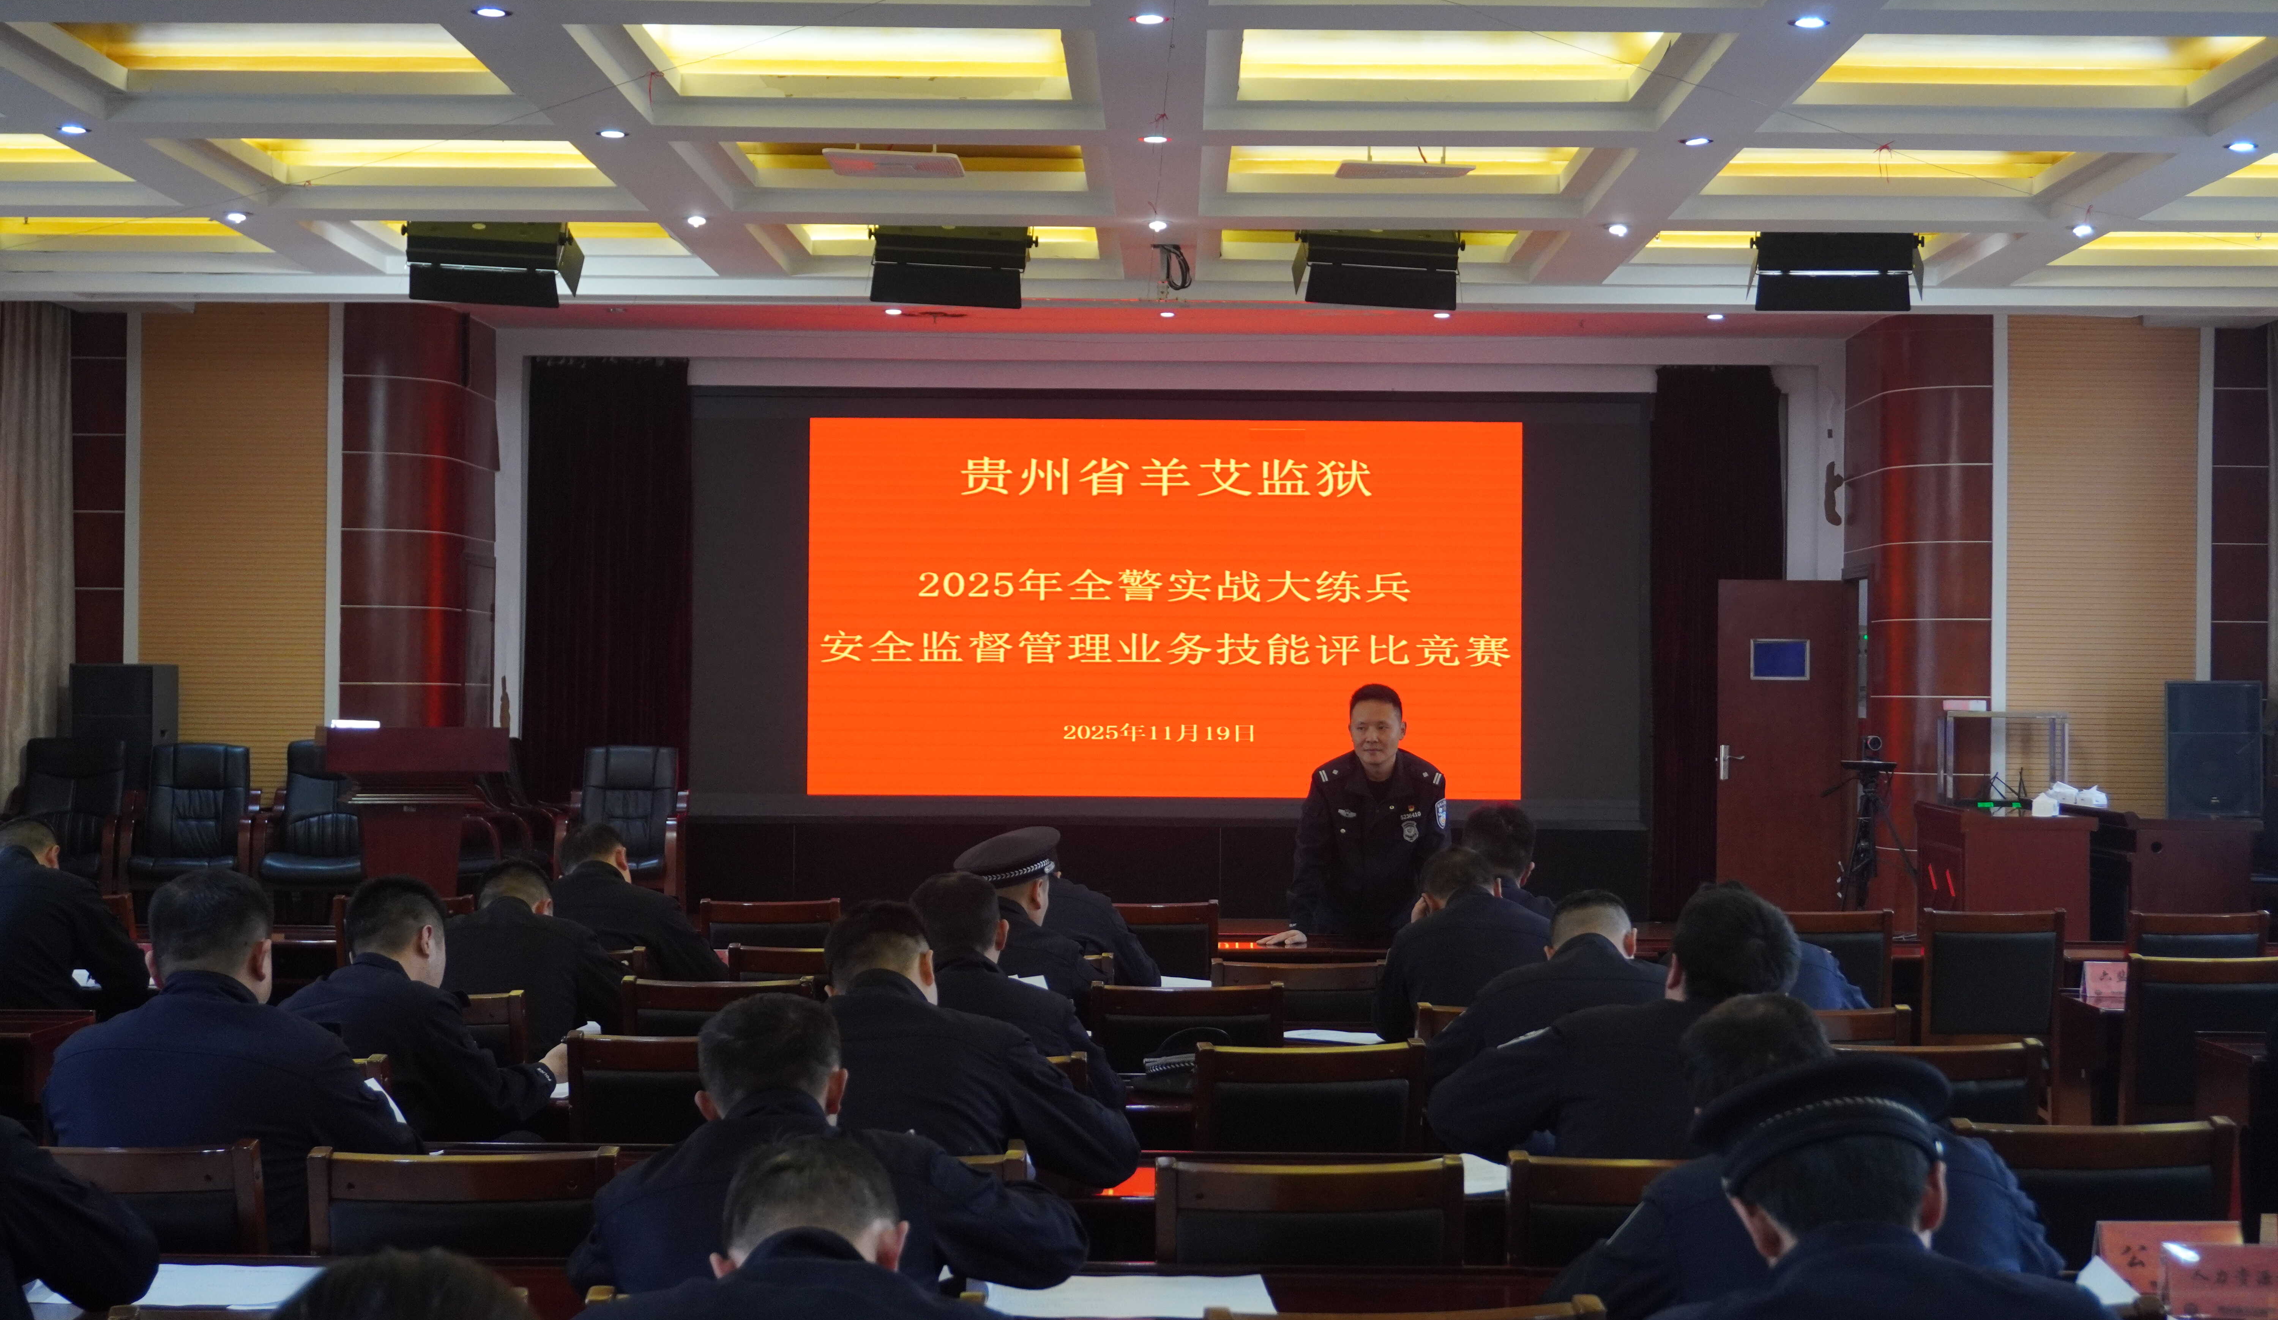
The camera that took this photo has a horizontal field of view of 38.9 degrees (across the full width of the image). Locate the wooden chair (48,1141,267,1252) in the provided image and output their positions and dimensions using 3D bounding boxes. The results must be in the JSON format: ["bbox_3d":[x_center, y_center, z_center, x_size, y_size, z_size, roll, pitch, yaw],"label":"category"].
[{"bbox_3d":[-1.532,1.194,5.031,0.450,0.950,0.550,1,-1,1],"label":"wooden chair"}]

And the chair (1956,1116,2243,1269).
[{"bbox_3d":[1.517,1.226,5.391,0.450,0.950,0.550,1,-1,1],"label":"chair"}]

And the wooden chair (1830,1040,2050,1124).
[{"bbox_3d":[1.510,1.183,6.360,0.450,0.915,0.520,1,-1,1],"label":"wooden chair"}]

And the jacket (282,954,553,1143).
[{"bbox_3d":[-1.339,0.854,6.000,0.550,0.610,0.500,0,-1,16],"label":"jacket"}]

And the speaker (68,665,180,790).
[{"bbox_3d":[-5.218,0.376,16.600,0.450,0.710,0.420,0,-1,8],"label":"speaker"}]

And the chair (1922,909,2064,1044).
[{"bbox_3d":[2.629,1.242,10.140,0.450,0.915,0.520,1,-1,1],"label":"chair"}]

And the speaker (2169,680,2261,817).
[{"bbox_3d":[5.268,0.445,15.800,0.450,0.710,0.450,0,-1,19],"label":"speaker"}]

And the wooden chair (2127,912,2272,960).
[{"bbox_3d":[3.314,1.253,10.338,0.450,0.920,0.530,0,-1,1],"label":"wooden chair"}]

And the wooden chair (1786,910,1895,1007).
[{"bbox_3d":[2.151,1.251,10.376,0.450,0.920,0.530,0,-1,1],"label":"wooden chair"}]

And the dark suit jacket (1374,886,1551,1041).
[{"bbox_3d":[0.867,0.882,8.496,0.510,0.620,0.480,0,-1,-4],"label":"dark suit jacket"}]

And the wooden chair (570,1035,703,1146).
[{"bbox_3d":[-0.903,1.218,6.634,0.450,0.950,0.550,1,-1,1],"label":"wooden chair"}]

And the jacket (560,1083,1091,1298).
[{"bbox_3d":[-0.370,0.816,3.840,0.600,0.610,0.520,1,-1,3],"label":"jacket"}]

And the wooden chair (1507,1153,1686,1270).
[{"bbox_3d":[0.730,1.161,4.828,0.450,0.920,0.530,0,-1,-1],"label":"wooden chair"}]

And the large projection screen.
[{"bbox_3d":[0.157,-0.275,17.200,5.103,2.296,0.080,1,-1,1],"label":"large projection screen"}]

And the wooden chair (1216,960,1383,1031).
[{"bbox_3d":[0.399,1.209,8.268,0.450,0.920,0.530,0,-1,1],"label":"wooden chair"}]

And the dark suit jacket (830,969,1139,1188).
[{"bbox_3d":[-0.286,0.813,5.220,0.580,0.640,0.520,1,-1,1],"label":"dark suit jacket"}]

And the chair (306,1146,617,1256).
[{"bbox_3d":[-0.941,1.139,4.750,0.450,0.915,0.520,1,-1,1],"label":"chair"}]

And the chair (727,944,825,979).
[{"bbox_3d":[-0.849,1.203,8.645,0.450,0.920,0.530,0,-1,1],"label":"chair"}]

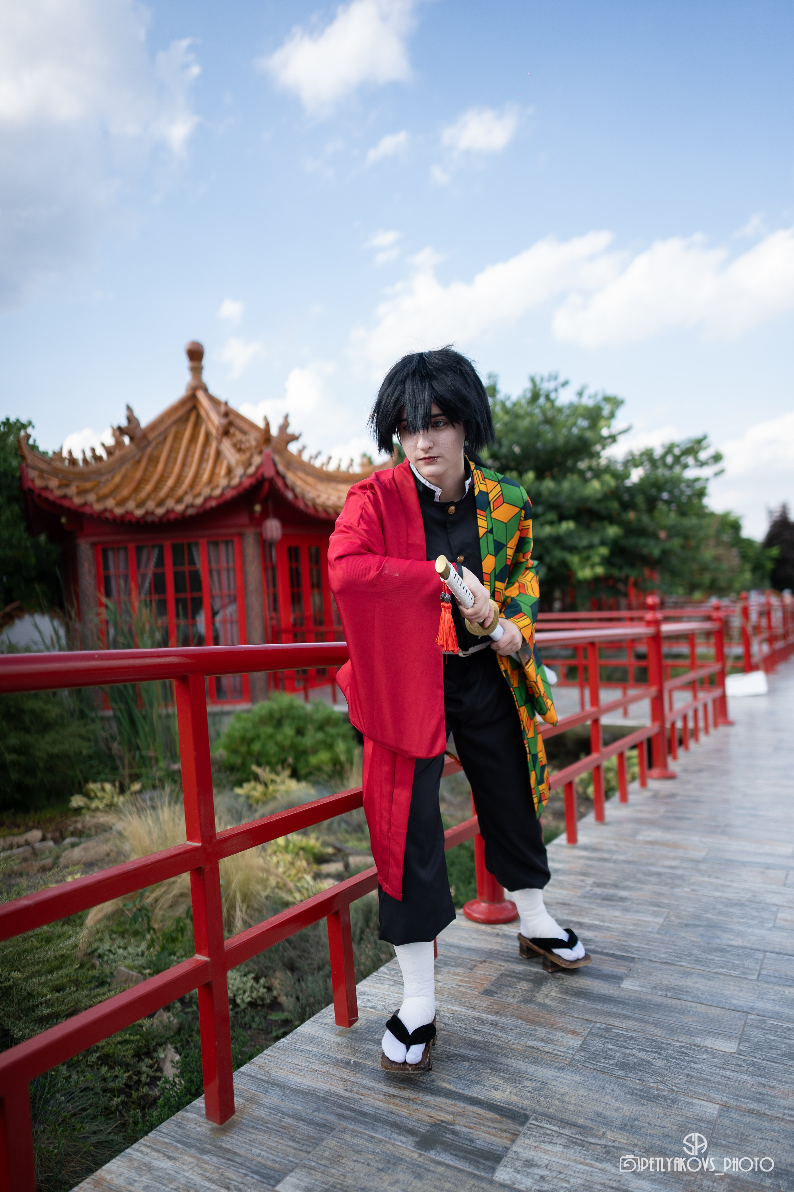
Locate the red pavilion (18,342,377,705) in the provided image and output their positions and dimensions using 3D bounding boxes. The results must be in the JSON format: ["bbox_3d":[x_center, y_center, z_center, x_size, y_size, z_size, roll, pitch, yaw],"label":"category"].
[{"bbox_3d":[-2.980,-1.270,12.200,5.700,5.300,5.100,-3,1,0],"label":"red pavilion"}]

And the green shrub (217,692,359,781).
[{"bbox_3d":[-1.180,1.500,8.400,1.500,0.950,1.350,-3,1,0],"label":"green shrub"}]

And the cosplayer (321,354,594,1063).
[{"bbox_3d":[0.200,0.270,1.970,0.720,1.630,0.800,-3,1,-2],"label":"cosplayer"}]

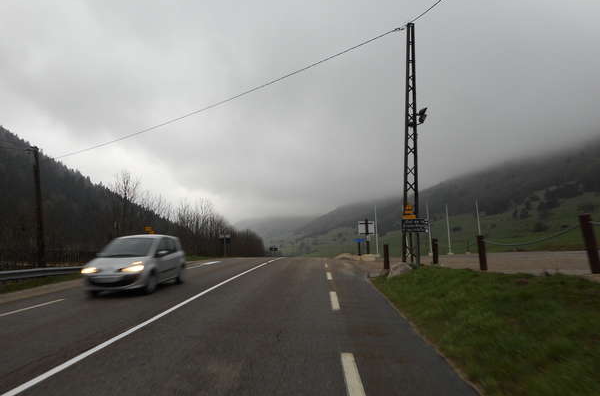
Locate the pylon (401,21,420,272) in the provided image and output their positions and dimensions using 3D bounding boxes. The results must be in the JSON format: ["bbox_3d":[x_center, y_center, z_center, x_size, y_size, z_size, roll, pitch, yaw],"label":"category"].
[{"bbox_3d":[5.559,-2.844,21.761,0.800,12.447,0.750,0,-5,14],"label":"pylon"}]

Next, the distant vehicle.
[{"bbox_3d":[-4.916,1.968,13.269,1.720,1.590,3.870,-1,-5,2],"label":"distant vehicle"}]

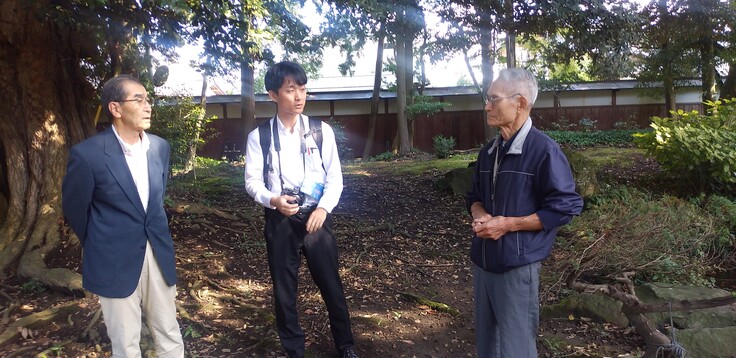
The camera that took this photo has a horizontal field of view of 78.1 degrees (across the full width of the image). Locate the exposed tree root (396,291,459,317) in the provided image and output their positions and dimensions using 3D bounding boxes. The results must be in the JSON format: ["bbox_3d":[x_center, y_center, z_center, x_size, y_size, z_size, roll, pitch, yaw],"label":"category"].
[{"bbox_3d":[0.436,0.903,3.310,0.572,0.070,0.100,5,10,44],"label":"exposed tree root"}]

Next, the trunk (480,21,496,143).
[{"bbox_3d":[3.369,-2.575,12.586,0.338,3.521,0.338,-4,7,0],"label":"trunk"}]

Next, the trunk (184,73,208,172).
[{"bbox_3d":[-3.968,-1.299,10.559,0.165,2.357,0.165,12,7,0],"label":"trunk"}]

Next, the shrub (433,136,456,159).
[{"bbox_3d":[2.016,-0.855,11.961,0.608,0.633,0.608,-4,7,0],"label":"shrub"}]

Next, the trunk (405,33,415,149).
[{"bbox_3d":[1.185,-2.441,12.800,0.243,3.277,0.243,-2,7,0],"label":"trunk"}]

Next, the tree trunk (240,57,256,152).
[{"bbox_3d":[-3.335,-2.027,12.726,0.369,2.853,0.369,0,7,0],"label":"tree trunk"}]

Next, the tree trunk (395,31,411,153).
[{"bbox_3d":[0.950,-2.264,12.305,0.275,3.208,0.275,-3,7,0],"label":"tree trunk"}]

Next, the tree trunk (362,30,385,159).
[{"bbox_3d":[0.171,-2.323,12.684,0.213,3.566,0.213,7,7,0],"label":"tree trunk"}]

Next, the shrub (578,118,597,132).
[{"bbox_3d":[6.266,-1.528,12.974,0.515,0.427,0.515,-5,7,0],"label":"shrub"}]

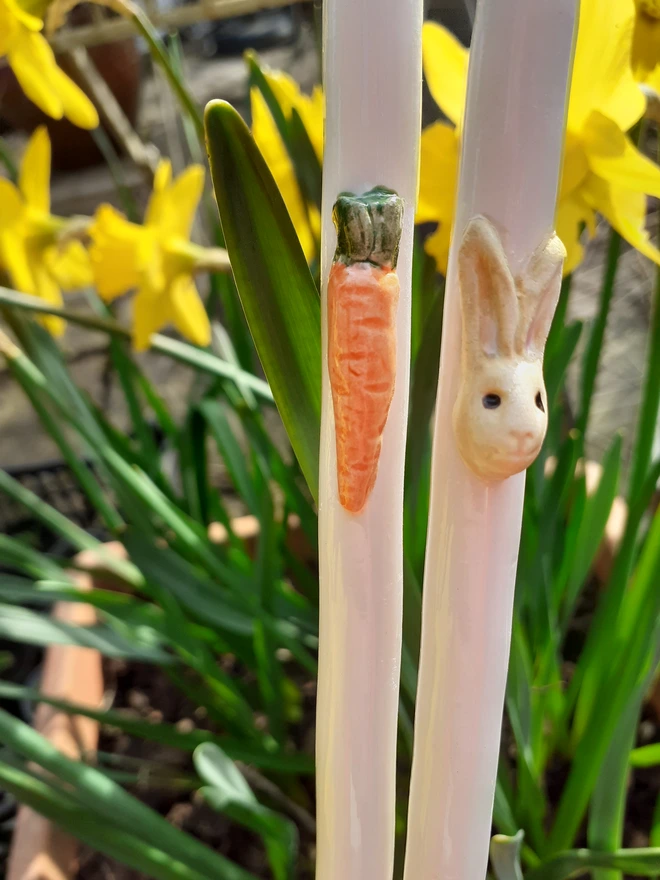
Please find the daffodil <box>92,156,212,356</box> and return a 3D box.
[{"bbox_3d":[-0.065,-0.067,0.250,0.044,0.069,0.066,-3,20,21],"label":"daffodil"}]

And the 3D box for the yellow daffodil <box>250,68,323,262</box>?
[{"bbox_3d":[-0.012,-0.095,0.240,0.046,0.070,0.068,-3,22,-6],"label":"yellow daffodil"}]

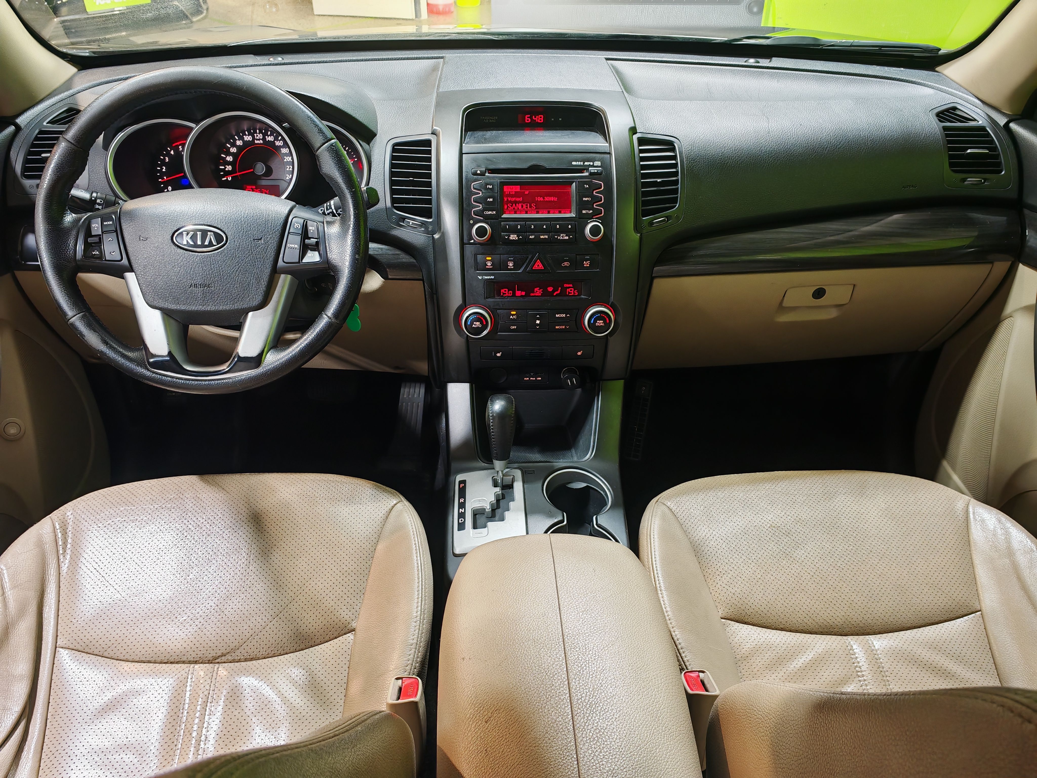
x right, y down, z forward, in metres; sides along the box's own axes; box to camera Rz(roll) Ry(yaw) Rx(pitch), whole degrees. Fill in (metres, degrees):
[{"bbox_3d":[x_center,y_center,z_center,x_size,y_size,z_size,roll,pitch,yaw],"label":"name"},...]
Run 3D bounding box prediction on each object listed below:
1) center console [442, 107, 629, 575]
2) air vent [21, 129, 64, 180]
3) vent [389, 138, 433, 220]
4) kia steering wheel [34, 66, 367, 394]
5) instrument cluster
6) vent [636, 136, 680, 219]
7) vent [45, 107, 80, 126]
[{"bbox_3d":[0.020,-0.096,1.098,0.235,0.510,0.480,-1,28,-3],"label":"center console"},{"bbox_3d":[-0.654,-0.331,1.141,0.092,0.072,0.040,-5,14,-10],"label":"air vent"},{"bbox_3d":[-0.152,-0.300,1.157,0.065,0.115,0.040,1,10,1],"label":"vent"},{"bbox_3d":[-0.375,-0.188,0.982,0.385,0.385,0.100,-1,3,-3],"label":"kia steering wheel"},{"bbox_3d":[-0.390,-0.313,1.145,0.358,0.150,0.080,-1,9,-3],"label":"instrument cluster"},{"bbox_3d":[0.199,-0.305,1.172,0.065,0.115,0.040,-3,10,-7],"label":"vent"},{"bbox_3d":[-0.642,-0.388,1.160,0.068,0.032,0.030,-5,4,-10],"label":"vent"}]

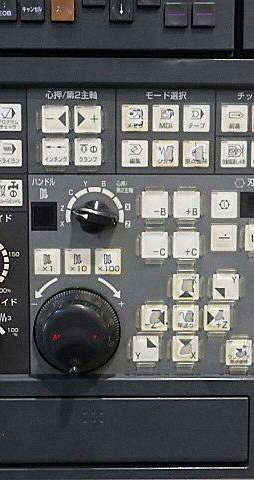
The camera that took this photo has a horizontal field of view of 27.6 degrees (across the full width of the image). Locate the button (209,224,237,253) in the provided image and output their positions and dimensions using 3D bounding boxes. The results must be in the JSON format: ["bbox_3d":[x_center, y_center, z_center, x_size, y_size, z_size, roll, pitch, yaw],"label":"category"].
[{"bbox_3d":[0.070,-0.001,0.378,0.019,0.019,0.007,0,4,-1],"label":"button"}]

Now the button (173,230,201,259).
[{"bbox_3d":[0.044,0.003,0.382,0.019,0.019,0.006,0,3,-1],"label":"button"}]

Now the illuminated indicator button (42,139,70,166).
[{"bbox_3d":[-0.051,-0.063,0.374,0.019,0.019,0.007,0,4,-1],"label":"illuminated indicator button"}]

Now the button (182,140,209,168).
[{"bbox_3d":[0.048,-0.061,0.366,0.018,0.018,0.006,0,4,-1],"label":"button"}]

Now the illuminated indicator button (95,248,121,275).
[{"bbox_3d":[-0.014,0.015,0.382,0.019,0.019,0.006,0,3,-1],"label":"illuminated indicator button"}]

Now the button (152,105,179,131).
[{"bbox_3d":[0.028,-0.088,0.377,0.019,0.019,0.006,0,3,-1],"label":"button"}]

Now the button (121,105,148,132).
[{"bbox_3d":[0.006,-0.087,0.375,0.019,0.019,0.007,0,4,-1],"label":"button"}]

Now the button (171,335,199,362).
[{"bbox_3d":[0.044,0.081,0.389,0.019,0.019,0.007,0,4,-1],"label":"button"}]

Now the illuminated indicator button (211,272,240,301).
[{"bbox_3d":[0.073,0.035,0.386,0.019,0.019,0.007,0,4,-1],"label":"illuminated indicator button"}]

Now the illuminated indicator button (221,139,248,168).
[{"bbox_3d":[0.075,-0.061,0.366,0.018,0.018,0.006,0,4,-1],"label":"illuminated indicator button"}]

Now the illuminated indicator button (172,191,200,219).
[{"bbox_3d":[0.044,-0.025,0.381,0.019,0.019,0.007,0,4,-1],"label":"illuminated indicator button"}]

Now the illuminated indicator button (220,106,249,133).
[{"bbox_3d":[0.077,-0.086,0.372,0.019,0.019,0.007,0,4,-1],"label":"illuminated indicator button"}]

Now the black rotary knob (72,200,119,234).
[{"bbox_3d":[-0.023,-0.016,0.367,0.032,0.024,0.022,0,4,-1],"label":"black rotary knob"}]

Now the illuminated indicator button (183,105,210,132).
[{"bbox_3d":[0.050,-0.087,0.376,0.019,0.019,0.007,0,4,-1],"label":"illuminated indicator button"}]

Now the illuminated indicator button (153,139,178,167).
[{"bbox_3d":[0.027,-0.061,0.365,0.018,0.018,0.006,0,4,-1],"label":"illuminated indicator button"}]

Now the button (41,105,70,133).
[{"bbox_3d":[-0.050,-0.085,0.368,0.019,0.019,0.009,0,4,-1],"label":"button"}]

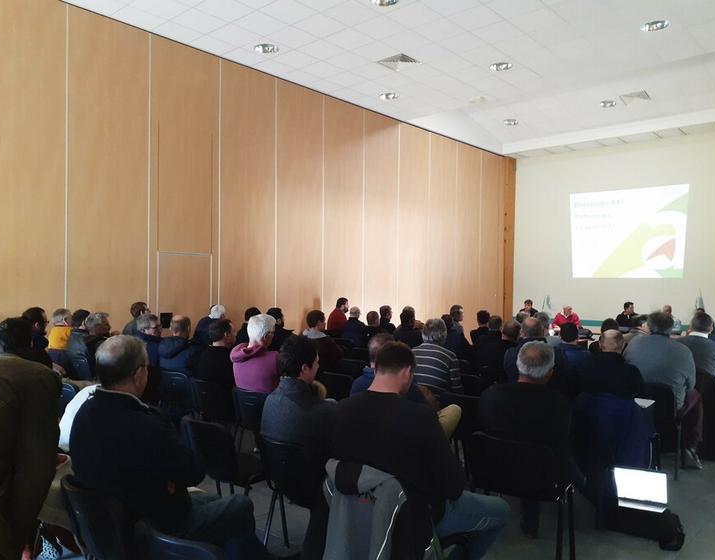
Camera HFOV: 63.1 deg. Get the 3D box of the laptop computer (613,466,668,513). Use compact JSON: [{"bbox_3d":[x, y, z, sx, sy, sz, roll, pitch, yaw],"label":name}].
[{"bbox_3d":[1.770,1.314,3.644,0.350,0.210,0.300,0,0,27],"label":"laptop computer"}]

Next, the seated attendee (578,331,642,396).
[{"bbox_3d":[1.944,0.985,4.314,0.560,1.264,0.820,0,0,37],"label":"seated attendee"}]

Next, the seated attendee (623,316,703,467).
[{"bbox_3d":[2.597,0.941,4.900,0.580,1.355,0.850,0,0,38],"label":"seated attendee"}]

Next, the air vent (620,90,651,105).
[{"bbox_3d":[6.252,-4.107,13.101,0.580,0.040,0.580,1,-7,41],"label":"air vent"}]

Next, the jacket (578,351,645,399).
[{"bbox_3d":[1.802,0.808,4.161,0.520,0.630,0.400,0,0,37],"label":"jacket"}]

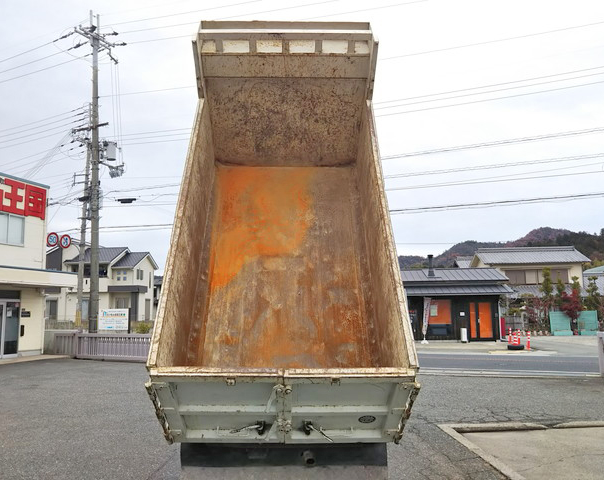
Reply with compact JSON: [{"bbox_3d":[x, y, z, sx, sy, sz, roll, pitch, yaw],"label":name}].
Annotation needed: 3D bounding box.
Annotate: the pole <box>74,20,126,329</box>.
[{"bbox_3d":[-8.050,-2.323,22.193,0.900,13.800,1.800,-4,-8,27],"label":"pole"}]

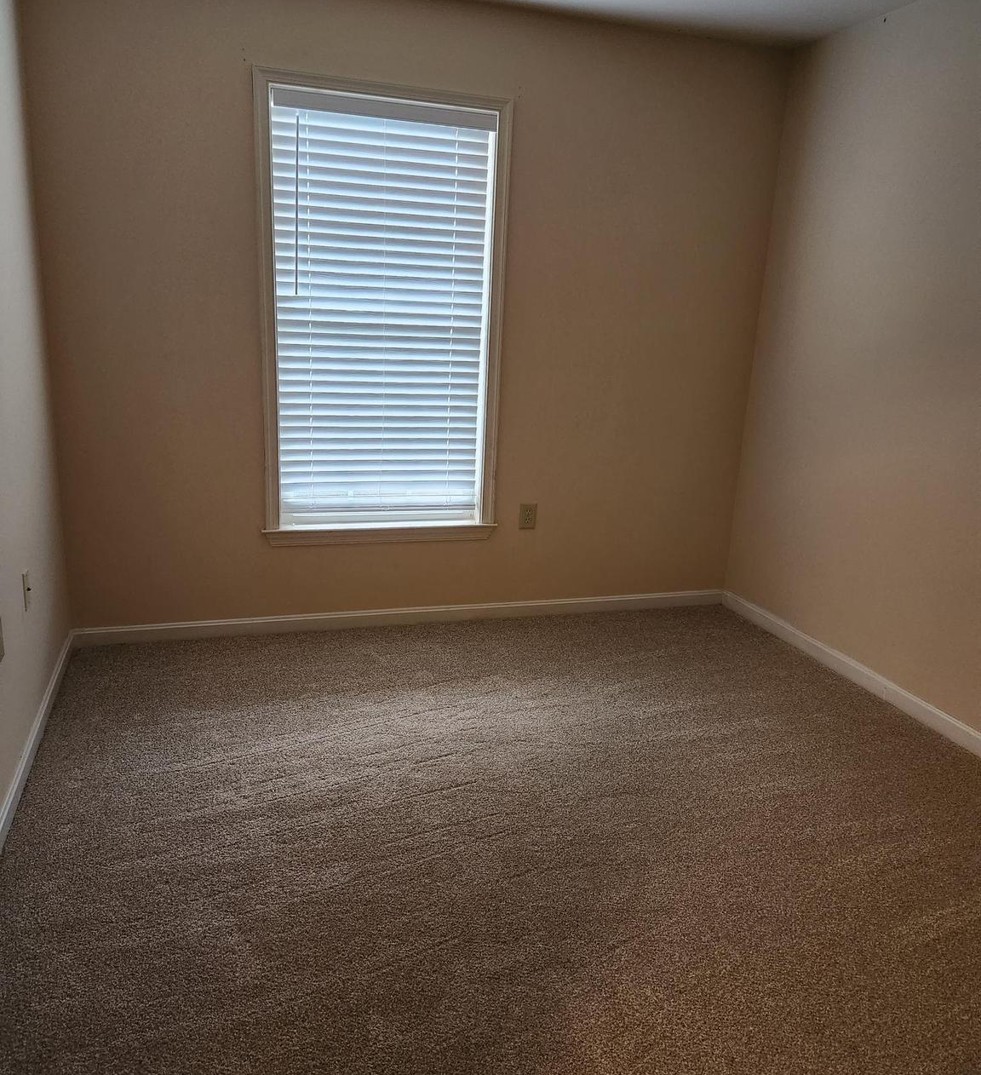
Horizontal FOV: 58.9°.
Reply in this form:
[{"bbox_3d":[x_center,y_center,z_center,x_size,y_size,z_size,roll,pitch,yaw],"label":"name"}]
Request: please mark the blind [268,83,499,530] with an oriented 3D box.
[{"bbox_3d":[-0.415,-0.849,3.414,0.835,1.561,0.060,-2,16,-18],"label":"blind"}]

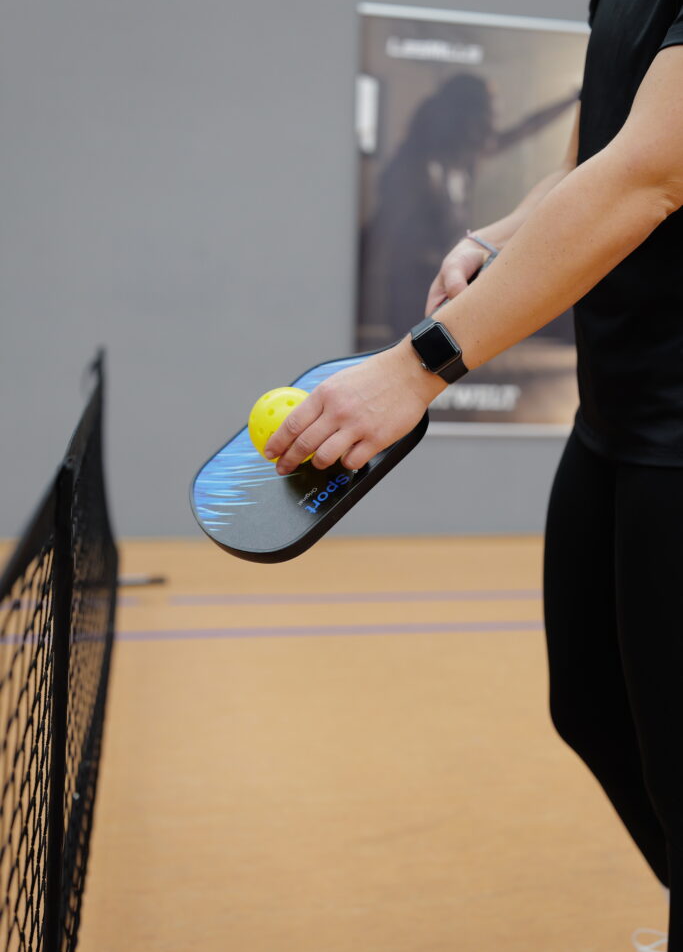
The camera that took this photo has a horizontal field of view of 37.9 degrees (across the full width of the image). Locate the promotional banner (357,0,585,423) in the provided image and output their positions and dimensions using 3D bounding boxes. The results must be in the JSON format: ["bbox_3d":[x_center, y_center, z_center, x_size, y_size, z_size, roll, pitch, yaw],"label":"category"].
[{"bbox_3d":[0.940,-1.629,6.559,1.720,2.716,0.040,0,5,-10],"label":"promotional banner"}]

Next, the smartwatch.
[{"bbox_3d":[0.097,-0.123,0.980,0.037,0.064,0.050,-38,-10,5],"label":"smartwatch"}]

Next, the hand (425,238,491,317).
[{"bbox_3d":[0.128,-0.209,1.085,0.125,0.085,0.090,-49,27,-18],"label":"hand"}]

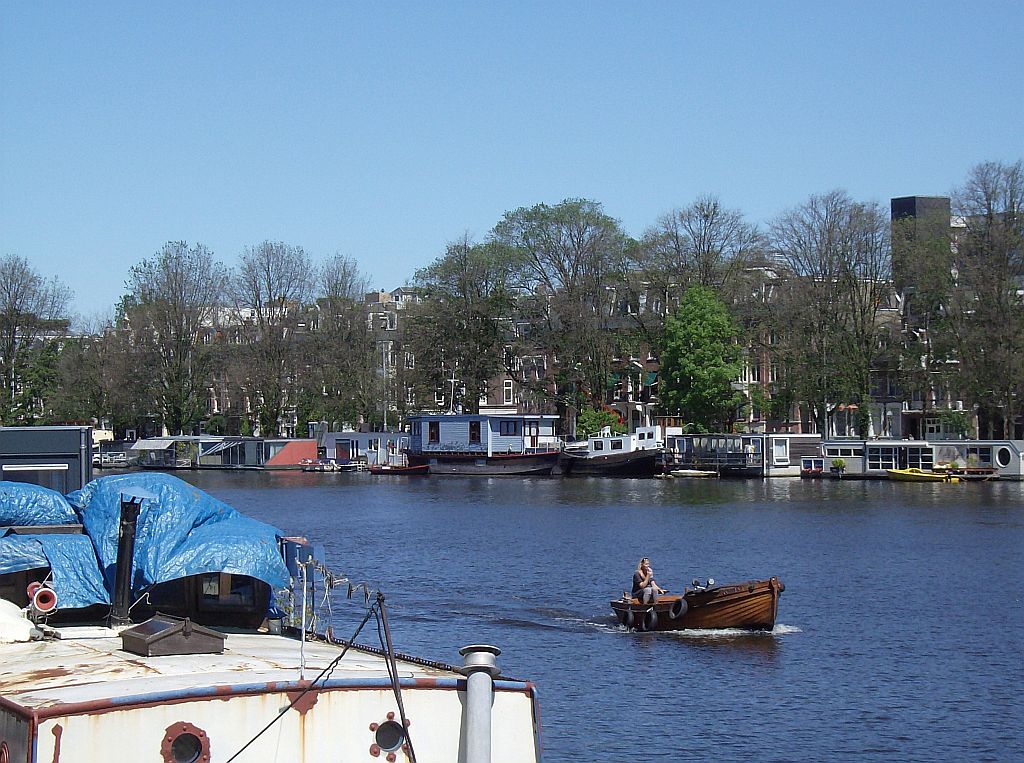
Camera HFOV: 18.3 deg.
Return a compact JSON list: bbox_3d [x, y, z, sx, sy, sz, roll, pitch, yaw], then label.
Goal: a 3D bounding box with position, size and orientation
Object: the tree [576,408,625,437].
[{"bbox_3d":[6.973,3.825,254.000,3.700,3.670,3.900,0,-1,0],"label":"tree"}]

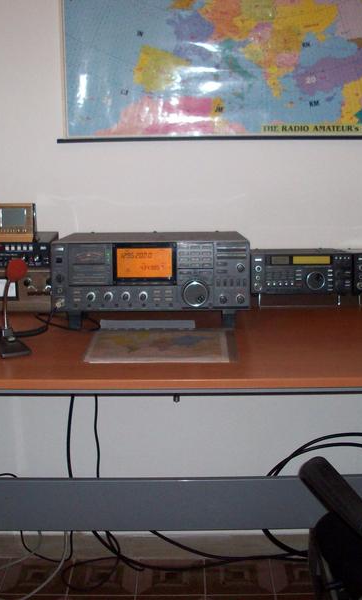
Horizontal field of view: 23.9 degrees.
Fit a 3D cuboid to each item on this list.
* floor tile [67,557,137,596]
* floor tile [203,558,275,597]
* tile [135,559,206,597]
[{"bbox_3d":[-0.219,0.796,2.451,0.195,0.010,0.195,-1,14,1],"label":"floor tile"},{"bbox_3d":[0.165,0.792,2.447,0.195,0.010,0.195,-1,14,1],"label":"floor tile"},{"bbox_3d":[-0.027,0.795,2.448,0.196,0.010,0.195,-1,14,1],"label":"tile"}]

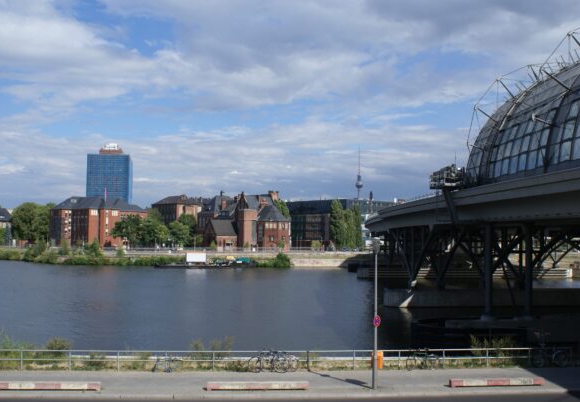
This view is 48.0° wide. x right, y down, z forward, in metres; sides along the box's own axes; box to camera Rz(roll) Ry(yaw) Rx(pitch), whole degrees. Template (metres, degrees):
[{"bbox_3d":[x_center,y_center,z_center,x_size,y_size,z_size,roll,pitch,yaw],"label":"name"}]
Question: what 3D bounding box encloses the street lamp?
[{"bbox_3d":[3.260,4.209,24.540,0.340,5.650,0.340,1,-3,0],"label":"street lamp"}]

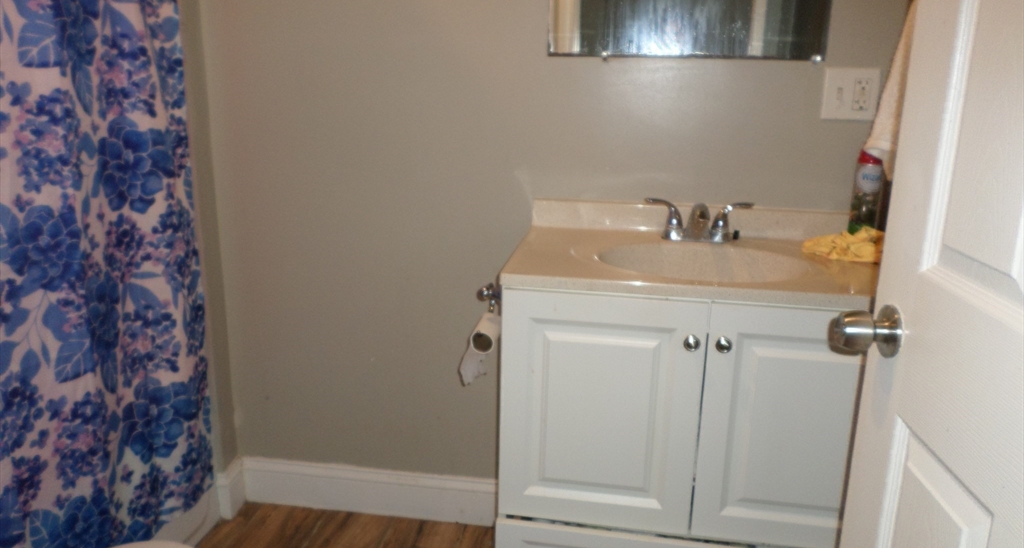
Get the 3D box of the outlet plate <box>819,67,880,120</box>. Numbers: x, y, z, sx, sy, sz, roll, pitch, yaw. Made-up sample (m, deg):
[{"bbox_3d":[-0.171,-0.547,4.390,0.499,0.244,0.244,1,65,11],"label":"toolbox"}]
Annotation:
[{"bbox_3d":[0.770,-0.408,1.682,0.114,0.113,0.009,3,15,8],"label":"outlet plate"}]

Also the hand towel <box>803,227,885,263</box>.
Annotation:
[{"bbox_3d":[0.725,-0.064,1.595,0.168,0.052,0.118,3,15,8],"label":"hand towel"}]

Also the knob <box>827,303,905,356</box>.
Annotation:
[{"bbox_3d":[0.431,0.069,0.909,0.063,0.065,0.065,3,15,5],"label":"knob"}]

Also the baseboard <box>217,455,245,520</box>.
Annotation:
[{"bbox_3d":[-0.802,0.611,2.128,0.039,0.143,0.108,3,15,8],"label":"baseboard"}]

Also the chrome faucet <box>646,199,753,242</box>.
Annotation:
[{"bbox_3d":[0.428,-0.114,1.687,0.243,0.090,0.133,3,15,8],"label":"chrome faucet"}]

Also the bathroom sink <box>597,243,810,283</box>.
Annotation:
[{"bbox_3d":[0.395,0.034,1.550,0.425,0.128,0.340,3,15,8],"label":"bathroom sink"}]

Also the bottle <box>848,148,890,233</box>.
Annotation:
[{"bbox_3d":[0.786,-0.165,1.641,0.057,0.227,0.057,3,15,8],"label":"bottle"}]

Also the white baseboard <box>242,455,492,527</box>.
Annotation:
[{"bbox_3d":[-0.384,0.622,2.120,0.832,0.143,0.016,3,15,8],"label":"white baseboard"}]

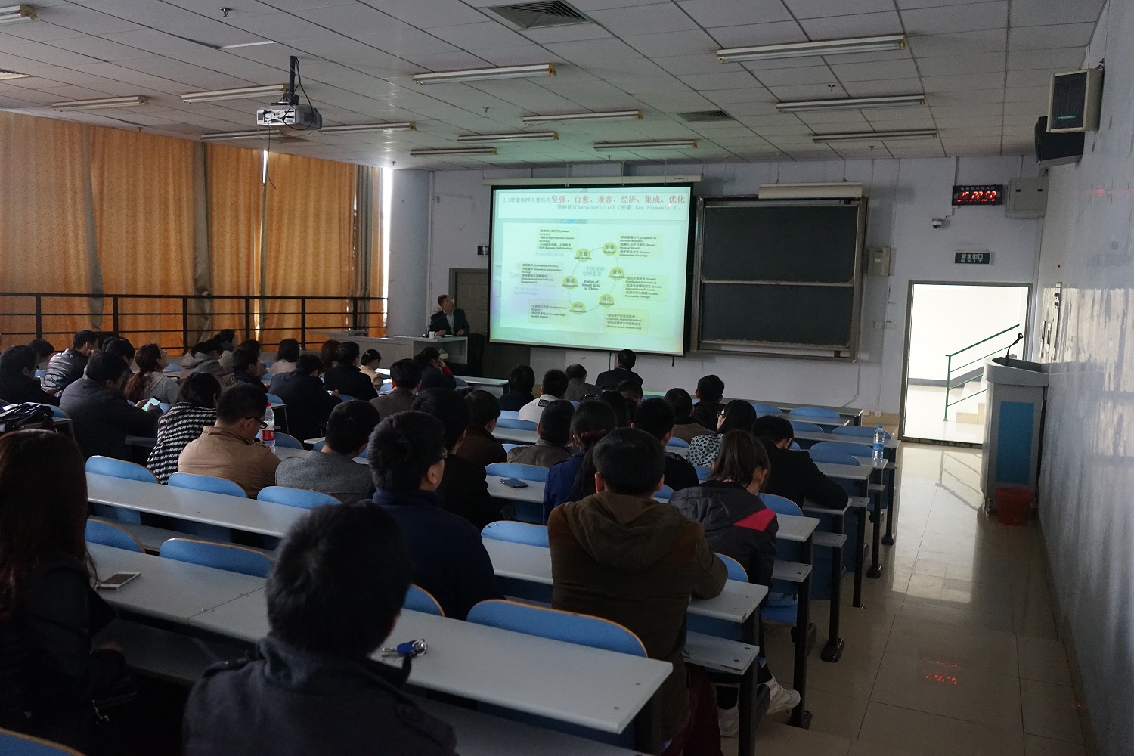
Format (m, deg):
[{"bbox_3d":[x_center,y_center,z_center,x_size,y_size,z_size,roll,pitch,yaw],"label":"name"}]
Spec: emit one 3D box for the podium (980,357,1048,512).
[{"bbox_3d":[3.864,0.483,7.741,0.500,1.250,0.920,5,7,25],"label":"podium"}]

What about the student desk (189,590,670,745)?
[{"bbox_3d":[-0.327,0.910,1.883,1.020,0.740,0.320,5,7,25],"label":"student desk"}]

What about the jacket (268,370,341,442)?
[{"bbox_3d":[-2.098,0.217,6.974,0.480,0.590,0.480,5,7,25],"label":"jacket"}]

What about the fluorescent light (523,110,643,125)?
[{"bbox_3d":[0.137,-2.610,8.847,1.250,0.070,0.130,5,7,25],"label":"fluorescent light"}]

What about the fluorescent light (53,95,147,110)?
[{"bbox_3d":[-4.822,-2.804,9.079,1.240,0.068,0.110,5,7,25],"label":"fluorescent light"}]

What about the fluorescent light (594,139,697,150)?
[{"bbox_3d":[0.929,-2.749,10.437,1.250,0.068,0.115,5,7,25],"label":"fluorescent light"}]

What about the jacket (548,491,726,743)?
[{"bbox_3d":[0.160,0.558,2.224,0.480,0.580,0.480,4,6,15],"label":"jacket"}]

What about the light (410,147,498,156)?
[{"bbox_3d":[-1.488,-2.958,11.627,1.240,0.068,0.110,5,7,25],"label":"light"}]

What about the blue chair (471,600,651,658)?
[{"bbox_3d":[0.045,0.920,2.292,0.460,0.840,0.460,5,7,25],"label":"blue chair"}]

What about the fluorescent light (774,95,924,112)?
[{"bbox_3d":[2.488,-2.423,7.798,1.240,0.070,0.130,5,7,25],"label":"fluorescent light"}]

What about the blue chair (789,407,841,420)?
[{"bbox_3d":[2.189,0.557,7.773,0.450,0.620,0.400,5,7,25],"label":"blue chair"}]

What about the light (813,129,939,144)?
[{"bbox_3d":[3.258,-2.573,9.396,1.240,0.070,0.130,5,7,25],"label":"light"}]

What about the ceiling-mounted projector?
[{"bbox_3d":[-2.154,-2.229,6.884,0.395,0.531,0.310,5,7,25],"label":"ceiling-mounted projector"}]

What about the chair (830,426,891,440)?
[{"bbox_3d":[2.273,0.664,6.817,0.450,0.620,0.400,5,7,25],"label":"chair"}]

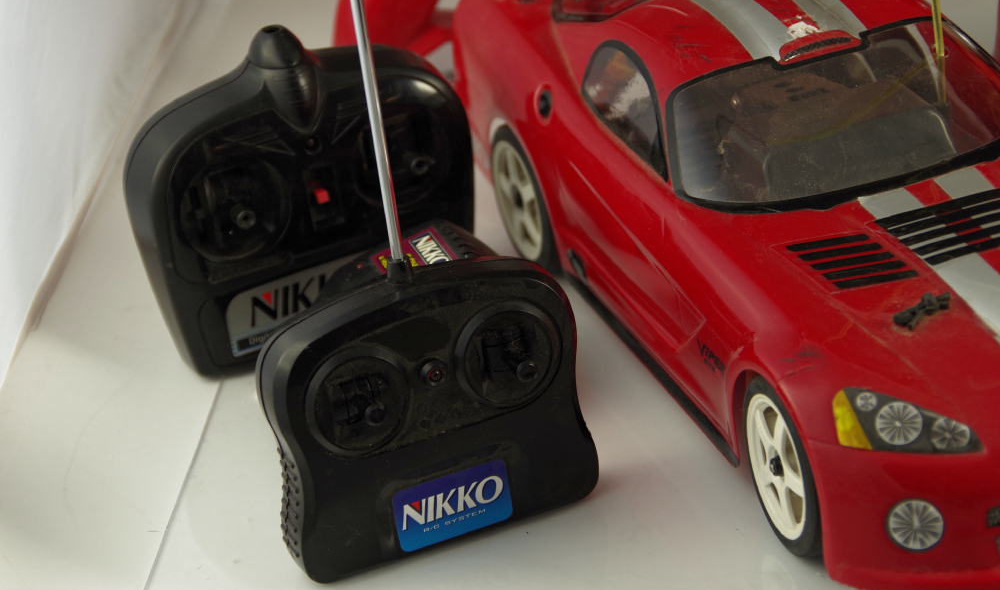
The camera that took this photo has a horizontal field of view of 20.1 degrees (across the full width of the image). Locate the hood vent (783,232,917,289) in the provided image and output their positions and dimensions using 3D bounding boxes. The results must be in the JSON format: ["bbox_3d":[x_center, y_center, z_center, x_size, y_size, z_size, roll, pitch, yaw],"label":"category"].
[{"bbox_3d":[0.131,-0.012,1.051,0.034,0.006,0.040,-20,40,-14],"label":"hood vent"}]

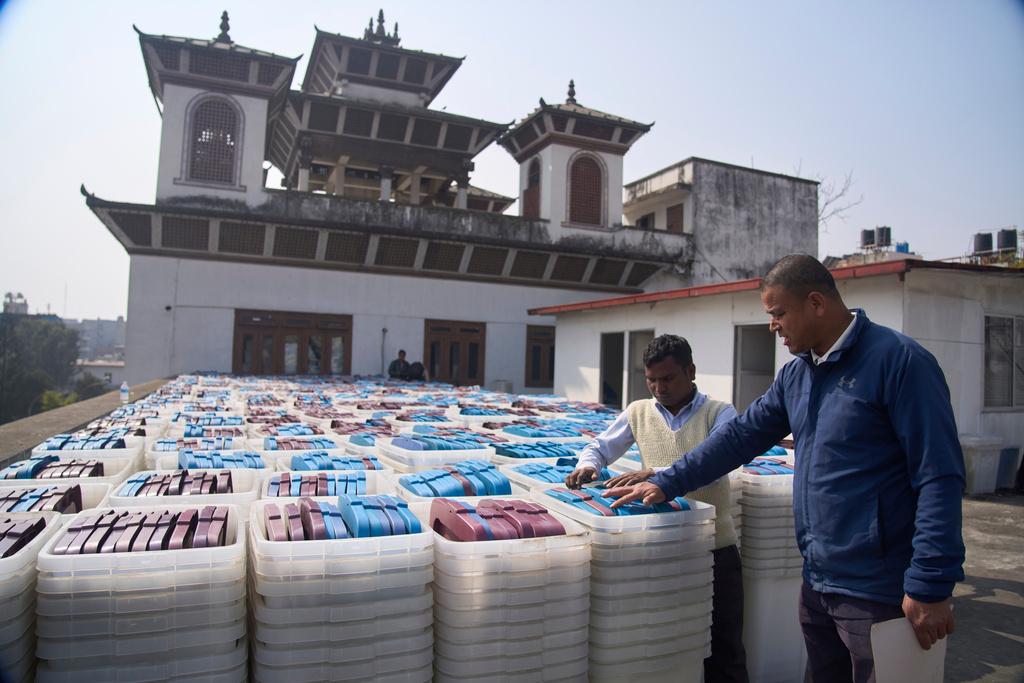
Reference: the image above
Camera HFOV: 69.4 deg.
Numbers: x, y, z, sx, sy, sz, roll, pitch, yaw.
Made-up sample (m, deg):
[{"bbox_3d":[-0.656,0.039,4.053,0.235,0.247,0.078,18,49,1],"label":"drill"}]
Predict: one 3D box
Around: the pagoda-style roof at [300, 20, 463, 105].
[{"bbox_3d":[-4.445,-8.925,24.372,4.500,2.299,4.500,3,-3,-22],"label":"pagoda-style roof"}]

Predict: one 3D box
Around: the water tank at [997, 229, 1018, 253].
[{"bbox_3d":[30.148,-6.145,45.000,0.950,1.320,0.950,3,-3,-22],"label":"water tank"}]

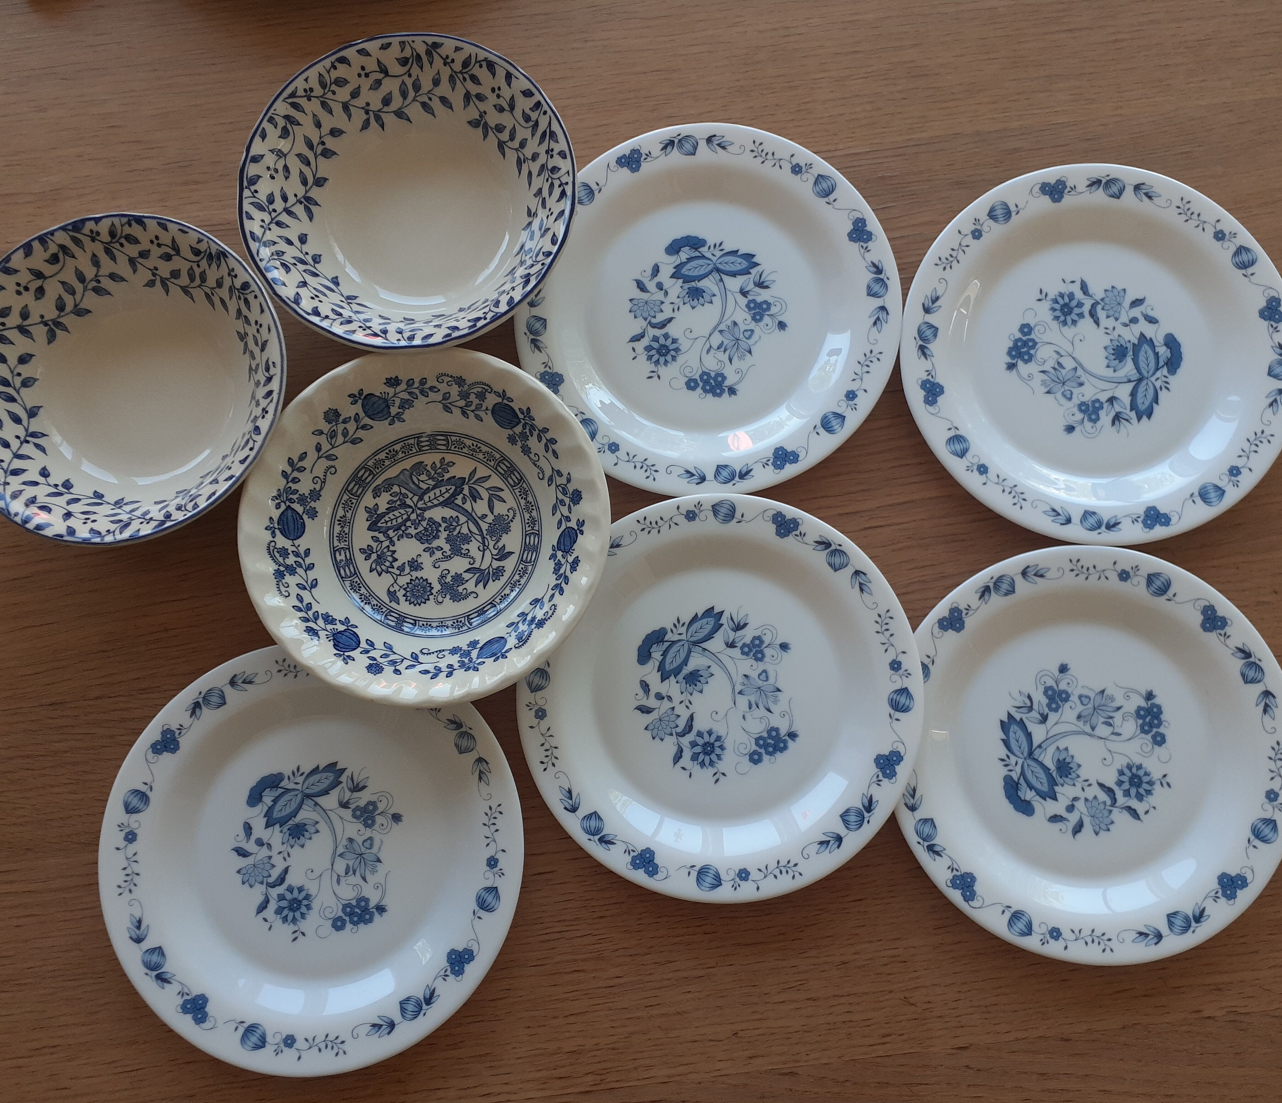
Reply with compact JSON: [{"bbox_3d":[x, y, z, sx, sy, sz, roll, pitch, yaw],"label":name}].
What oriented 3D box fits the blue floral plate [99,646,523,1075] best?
[{"bbox_3d":[-0.150,0.138,0.532,0.193,0.021,0.193,0,81,0],"label":"blue floral plate"}]

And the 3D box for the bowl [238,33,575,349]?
[{"bbox_3d":[-0.110,-0.167,0.563,0.158,0.052,0.158,0,81,0],"label":"bowl"}]

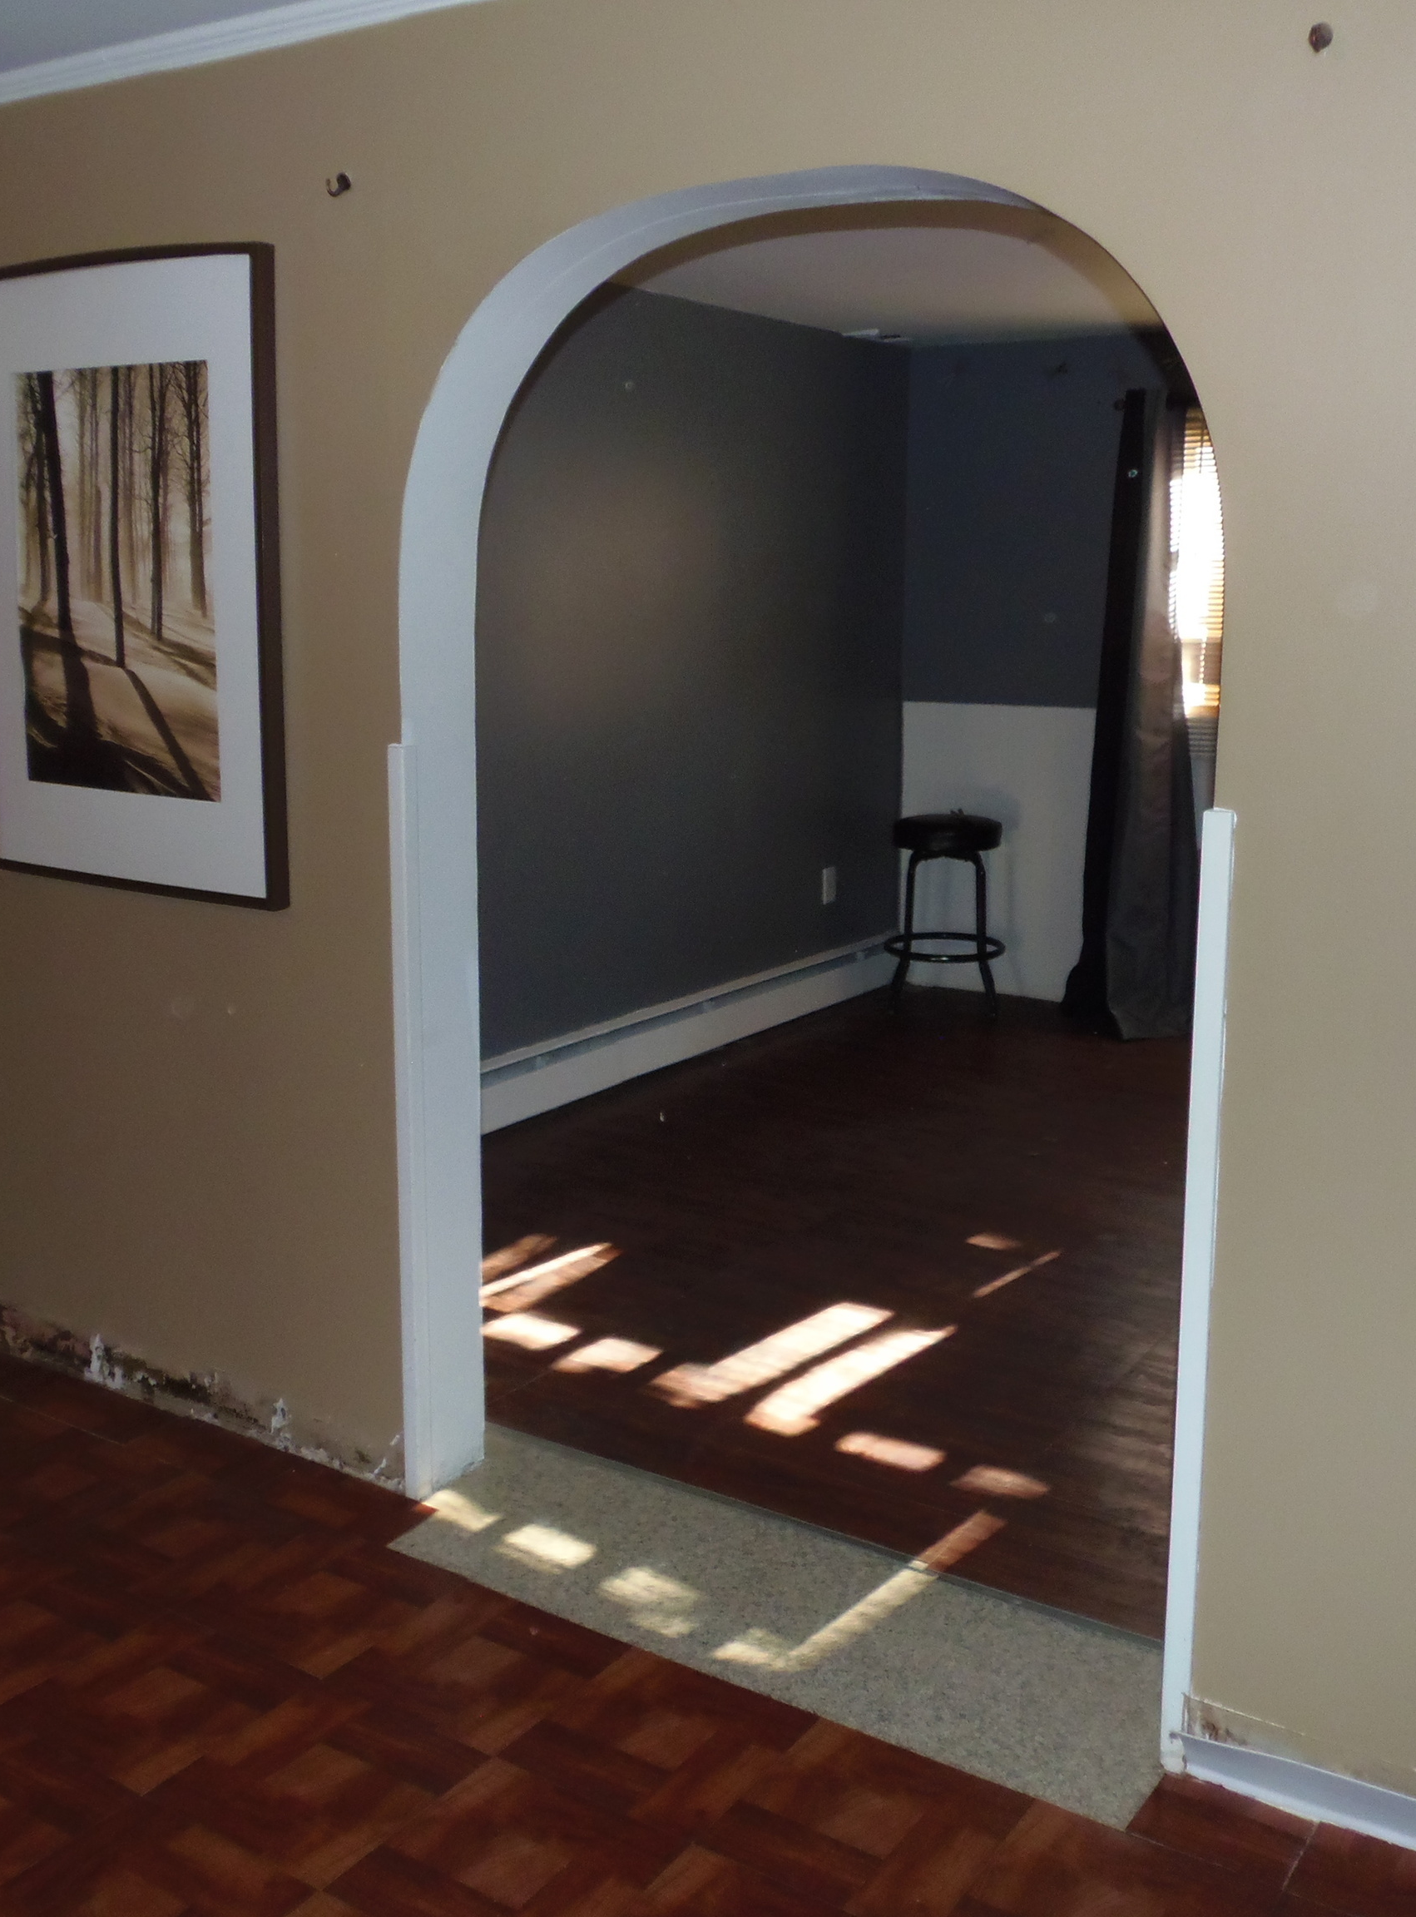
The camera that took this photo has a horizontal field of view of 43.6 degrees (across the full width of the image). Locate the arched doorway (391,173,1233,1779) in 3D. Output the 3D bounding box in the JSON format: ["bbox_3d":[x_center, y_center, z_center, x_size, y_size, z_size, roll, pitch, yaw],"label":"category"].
[{"bbox_3d":[0.102,-0.021,2.526,1.304,2.009,0.171,8,12,31],"label":"arched doorway"}]

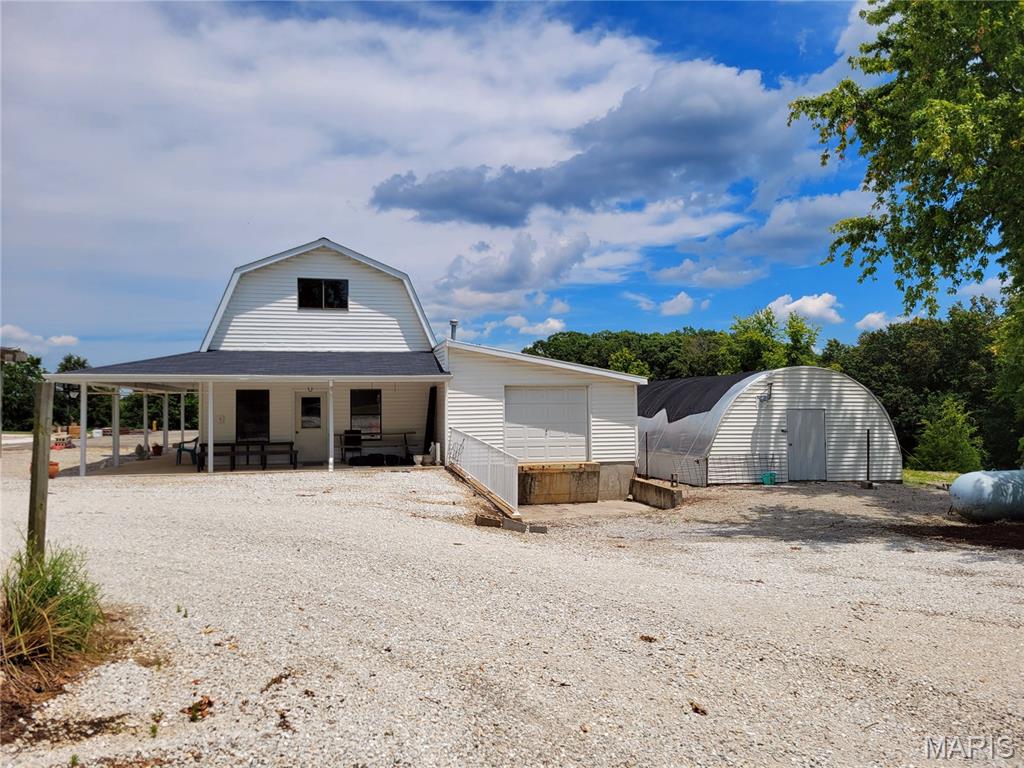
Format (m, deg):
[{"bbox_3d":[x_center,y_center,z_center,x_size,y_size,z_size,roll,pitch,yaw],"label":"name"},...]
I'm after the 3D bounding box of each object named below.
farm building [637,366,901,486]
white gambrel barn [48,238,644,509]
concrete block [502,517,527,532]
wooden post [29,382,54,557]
[{"bbox_3d":[6.770,1.427,28.787,6.323,3.335,13.939,0,-2,-14],"label":"farm building"},{"bbox_3d":[-5.214,-0.310,26.527,15.234,7.517,14.935,0,-2,-14],"label":"white gambrel barn"},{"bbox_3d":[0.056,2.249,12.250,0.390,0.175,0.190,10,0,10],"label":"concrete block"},{"bbox_3d":[-3.929,0.895,6.400,0.092,1.820,0.092,1,-2,33],"label":"wooden post"}]

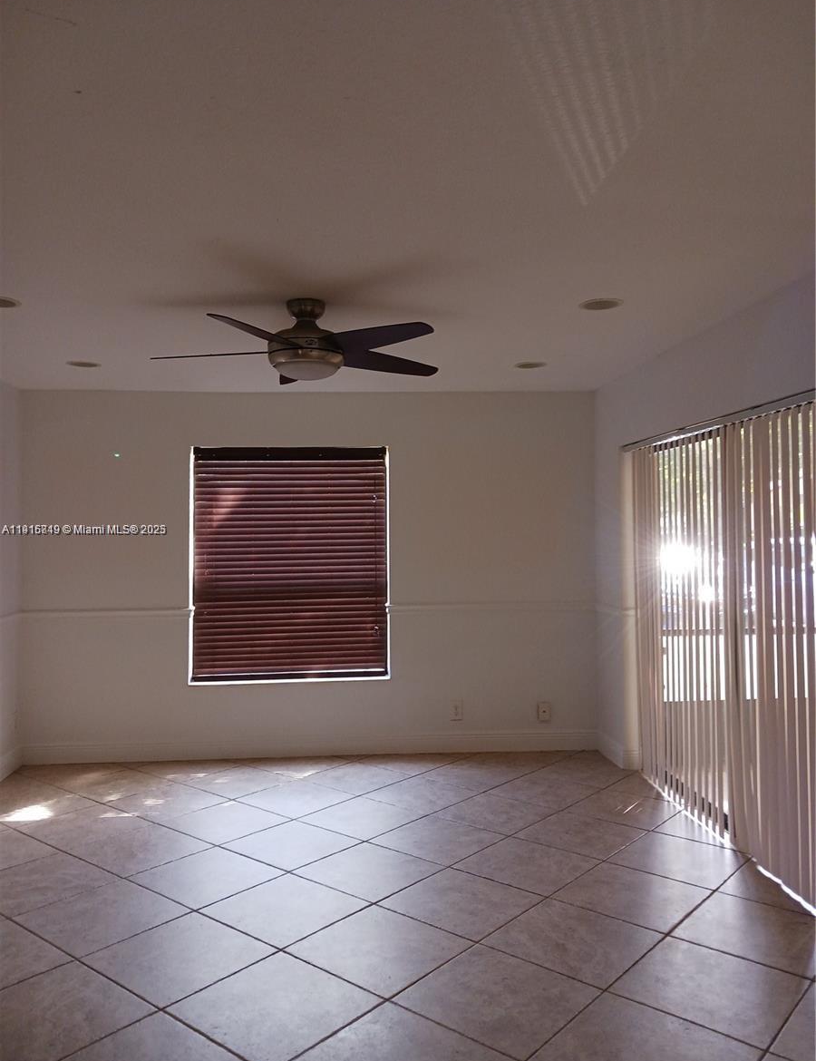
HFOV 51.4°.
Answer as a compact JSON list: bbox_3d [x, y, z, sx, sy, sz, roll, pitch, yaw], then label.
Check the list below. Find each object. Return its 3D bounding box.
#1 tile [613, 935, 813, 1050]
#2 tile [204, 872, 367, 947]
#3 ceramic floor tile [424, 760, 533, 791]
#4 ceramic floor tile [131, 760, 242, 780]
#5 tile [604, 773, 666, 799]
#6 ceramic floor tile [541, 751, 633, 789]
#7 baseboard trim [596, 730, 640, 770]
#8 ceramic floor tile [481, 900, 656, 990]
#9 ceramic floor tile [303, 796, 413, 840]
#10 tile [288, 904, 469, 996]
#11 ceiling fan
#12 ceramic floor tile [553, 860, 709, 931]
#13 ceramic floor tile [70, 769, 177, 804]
[{"bbox_3d":[0.999,1.509,2.829,0.498,0.010,0.498,0,0,39],"label":"tile"},{"bbox_3d":[-0.487,1.509,3.387,0.500,0.010,0.500,-1,-1,40],"label":"tile"},{"bbox_3d":[0.400,1.541,5.306,0.500,0.010,0.500,0,-1,39],"label":"ceramic floor tile"},{"bbox_3d":[-1.399,1.524,5.455,0.498,0.010,0.498,0,0,39],"label":"ceramic floor tile"},{"bbox_3d":[1.482,1.546,5.084,0.424,0.010,0.510,0,-1,39],"label":"tile"},{"bbox_3d":[1.114,1.527,5.327,0.500,0.010,0.500,-1,-1,40],"label":"ceramic floor tile"},{"bbox_3d":[1.404,1.480,5.728,0.100,0.133,0.479,0,0,-6],"label":"baseboard trim"},{"bbox_3d":[0.616,1.525,3.161,0.500,0.010,0.500,0,-1,39],"label":"ceramic floor tile"},{"bbox_3d":[-0.242,1.530,4.519,0.500,0.010,0.500,0,-1,39],"label":"ceramic floor tile"},{"bbox_3d":[-0.099,1.506,3.067,0.500,0.010,0.500,-1,-1,40],"label":"tile"},{"bbox_3d":[-0.426,-0.780,3.514,1.280,0.327,1.270,0,0,-5],"label":"ceiling fan"},{"bbox_3d":[0.938,1.530,3.554,0.500,0.010,0.500,0,-1,39],"label":"ceramic floor tile"},{"bbox_3d":[-1.719,1.522,5.067,0.498,0.010,0.498,0,0,39],"label":"ceramic floor tile"}]

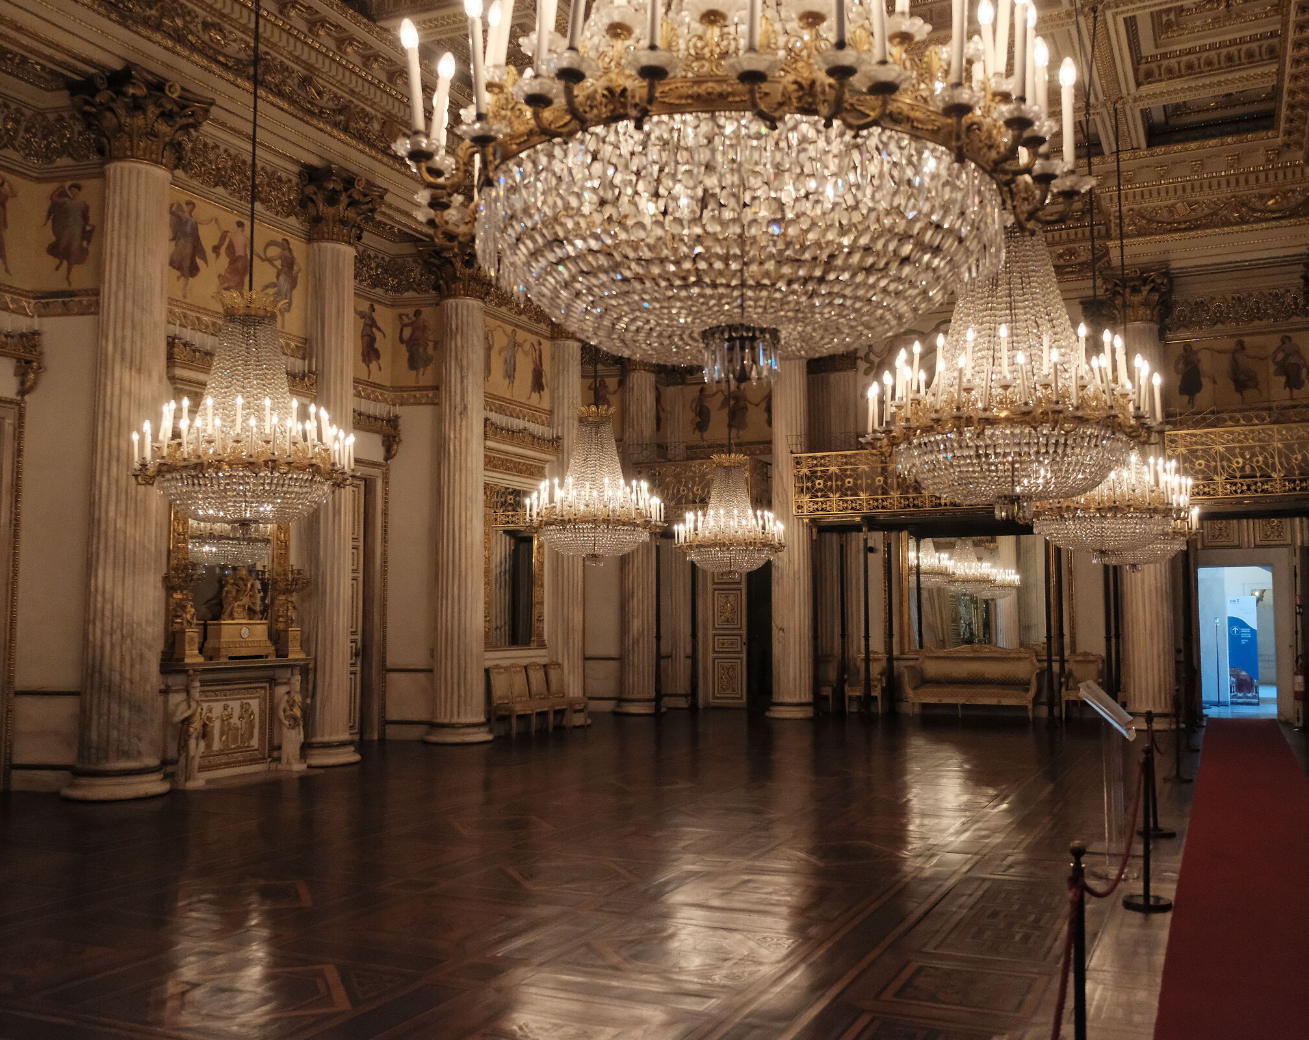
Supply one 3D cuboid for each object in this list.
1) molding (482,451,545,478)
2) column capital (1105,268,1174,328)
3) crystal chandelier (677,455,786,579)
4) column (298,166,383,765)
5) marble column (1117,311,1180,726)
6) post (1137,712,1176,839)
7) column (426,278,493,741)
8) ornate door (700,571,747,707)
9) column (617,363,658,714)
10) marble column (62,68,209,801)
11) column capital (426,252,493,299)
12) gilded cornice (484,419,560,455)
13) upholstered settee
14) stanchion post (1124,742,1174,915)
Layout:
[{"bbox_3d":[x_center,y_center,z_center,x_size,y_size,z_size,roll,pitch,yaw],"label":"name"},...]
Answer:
[{"bbox_3d":[-2.103,-0.804,17.800,0.059,0.247,1.705,-2,-5,26],"label":"molding"},{"bbox_3d":[7.466,-3.359,18.091,0.929,0.820,0.929,-2,-5,26],"label":"column capital"},{"bbox_3d":[1.116,-0.072,17.576,1.639,1.859,1.639,0,-5,0],"label":"crystal chandelier"},{"bbox_3d":[-3.966,-0.636,14.114,0.988,6.975,0.988,-2,-5,26],"label":"column"},{"bbox_3d":[7.469,0.077,17.810,0.923,6.118,0.923,-2,-5,26],"label":"marble column"},{"bbox_3d":[3.897,1.971,9.109,0.311,0.944,0.311,-2,-5,26],"label":"post"},{"bbox_3d":[-2.674,-0.043,16.229,0.923,6.118,0.923,0,-5,0],"label":"column"},{"bbox_3d":[1.334,1.684,21.524,0.789,3.557,0.069,-2,-5,26],"label":"ornate door"},{"bbox_3d":[-0.251,0.353,21.102,0.923,6.118,0.923,0,-5,0],"label":"column"},{"bbox_3d":[-5.199,-0.846,11.581,0.988,6.975,0.988,-2,-5,26],"label":"marble column"},{"bbox_3d":[-2.734,-3.492,16.904,0.988,0.840,0.988,-2,-5,26],"label":"column capital"},{"bbox_3d":[-2.023,-1.208,17.743,0.300,0.330,2.100,-3,-5,26],"label":"gilded cornice"},{"bbox_3d":[5.283,2.676,19.359,2.231,1.191,0.760,-2,-5,26],"label":"upholstered settee"},{"bbox_3d":[2.877,1.784,6.849,0.291,0.938,0.291,-2,-5,26],"label":"stanchion post"}]

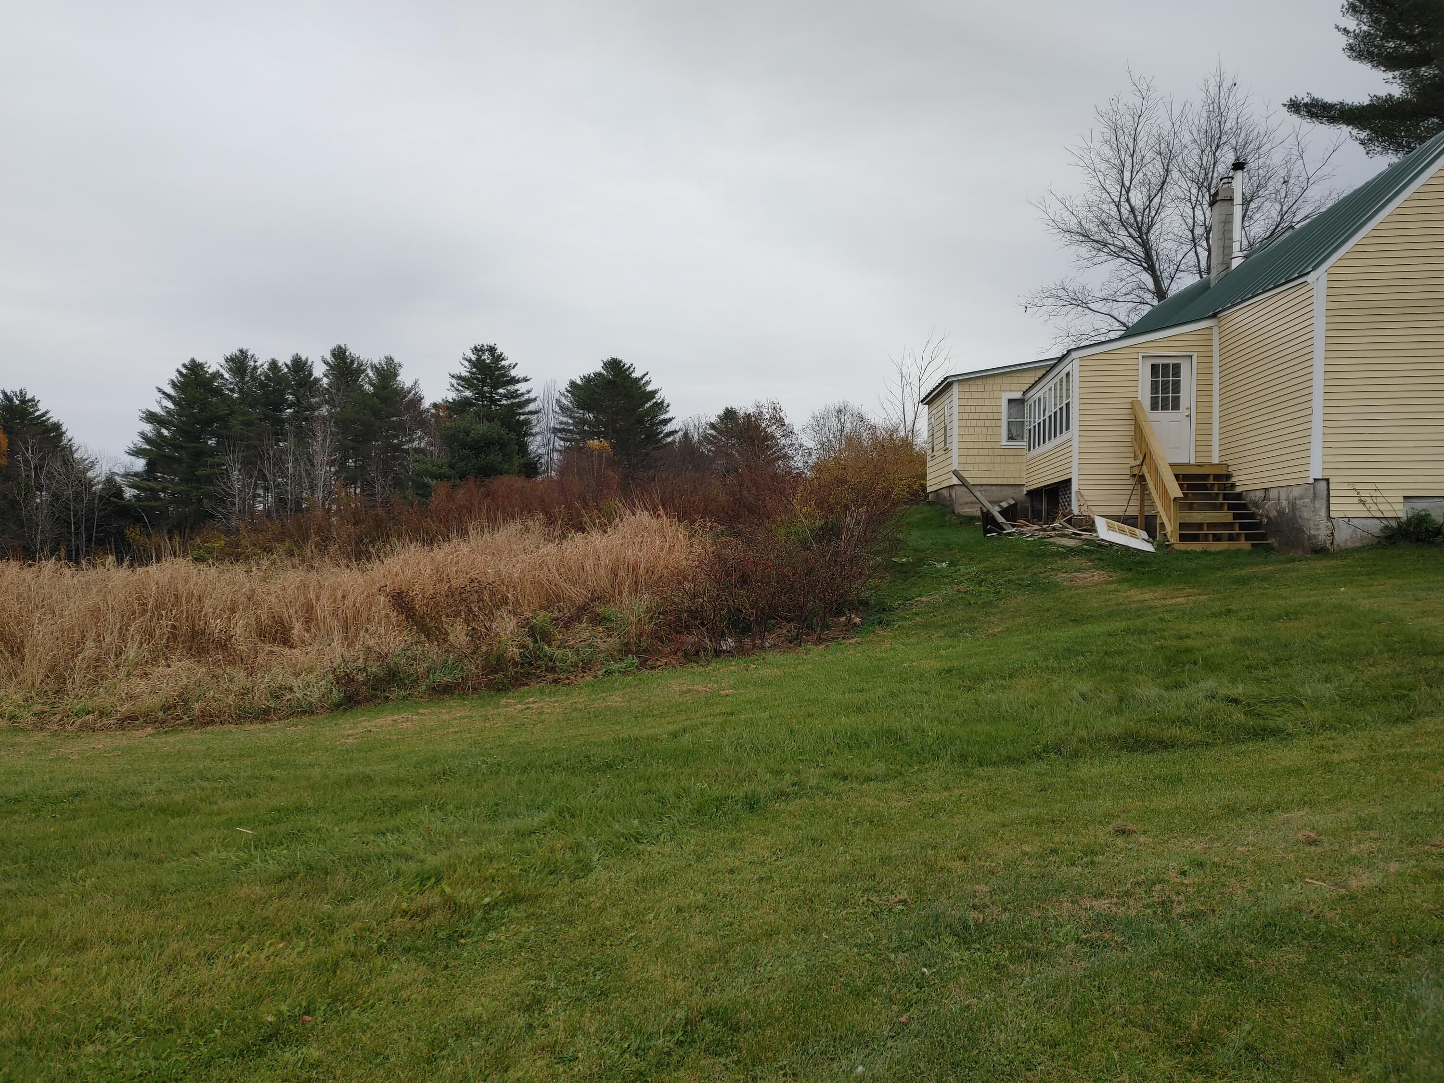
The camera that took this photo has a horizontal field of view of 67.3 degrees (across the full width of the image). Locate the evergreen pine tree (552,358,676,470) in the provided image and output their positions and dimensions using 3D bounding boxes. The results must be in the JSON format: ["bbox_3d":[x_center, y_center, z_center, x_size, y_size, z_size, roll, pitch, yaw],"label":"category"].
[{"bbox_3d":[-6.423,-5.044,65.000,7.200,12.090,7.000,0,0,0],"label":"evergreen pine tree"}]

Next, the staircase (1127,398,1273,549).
[{"bbox_3d":[8.110,-1.220,18.680,1.750,2.720,2.700,0,0,6],"label":"staircase"}]

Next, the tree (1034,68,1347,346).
[{"bbox_3d":[14.659,-7.904,34.500,10.100,14.410,9.300,0,0,0],"label":"tree"}]

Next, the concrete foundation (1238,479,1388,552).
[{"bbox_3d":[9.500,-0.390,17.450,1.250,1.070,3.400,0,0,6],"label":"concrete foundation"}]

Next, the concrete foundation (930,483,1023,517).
[{"bbox_3d":[6.420,-0.980,27.200,1.800,0.740,4.000,0,0,4],"label":"concrete foundation"}]

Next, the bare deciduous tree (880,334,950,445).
[{"bbox_3d":[6.190,-3.687,34.500,2.400,5.970,2.300,0,0,0],"label":"bare deciduous tree"}]

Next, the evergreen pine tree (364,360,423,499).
[{"bbox_3d":[-20.653,-5.235,68.000,4.300,12.870,4.300,0,0,0],"label":"evergreen pine tree"}]

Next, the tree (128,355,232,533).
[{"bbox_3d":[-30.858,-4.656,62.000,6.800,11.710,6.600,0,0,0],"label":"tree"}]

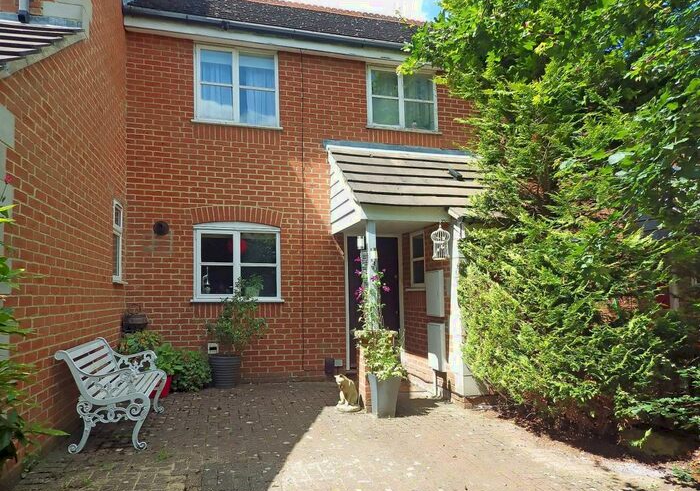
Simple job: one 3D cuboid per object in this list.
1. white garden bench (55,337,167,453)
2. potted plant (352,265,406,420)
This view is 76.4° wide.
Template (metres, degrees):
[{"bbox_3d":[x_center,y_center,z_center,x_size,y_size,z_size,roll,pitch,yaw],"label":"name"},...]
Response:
[{"bbox_3d":[-2.072,1.260,4.000,0.650,0.790,1.080,1,-5,-15],"label":"white garden bench"},{"bbox_3d":[0.299,0.946,4.780,0.530,1.620,0.500,1,-5,-15],"label":"potted plant"}]

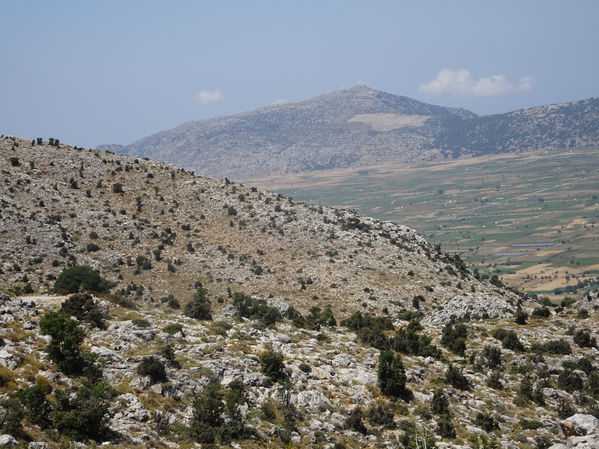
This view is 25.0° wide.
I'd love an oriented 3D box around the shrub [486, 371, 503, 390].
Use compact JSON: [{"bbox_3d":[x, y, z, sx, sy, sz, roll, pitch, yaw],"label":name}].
[{"bbox_3d":[13.054,10.443,90.338,1.071,1.299,0.964,0,5,0],"label":"shrub"}]

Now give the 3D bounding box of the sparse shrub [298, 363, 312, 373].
[{"bbox_3d":[0.325,7.735,73.000,0.757,0.483,0.719,0,4,0],"label":"sparse shrub"}]

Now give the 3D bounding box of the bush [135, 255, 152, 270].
[{"bbox_3d":[-24.276,5.913,210.000,2.801,2.440,2.577,0,5,0],"label":"bush"}]

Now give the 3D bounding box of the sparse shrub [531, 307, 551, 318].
[{"bbox_3d":[24.387,8.905,136.557,2.024,1.178,1.821,0,5,0],"label":"sparse shrub"}]

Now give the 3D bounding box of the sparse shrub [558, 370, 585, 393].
[{"bbox_3d":[14.915,8.554,74.000,1.426,1.290,1.312,0,5,0],"label":"sparse shrub"}]

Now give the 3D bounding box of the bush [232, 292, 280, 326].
[{"bbox_3d":[-3.674,7.262,115.292,4.101,2.818,3.076,0,5,0],"label":"bush"}]

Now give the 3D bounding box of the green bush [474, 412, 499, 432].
[{"bbox_3d":[8.591,9.097,62.000,1.103,0.900,1.014,0,5,0],"label":"green bush"}]

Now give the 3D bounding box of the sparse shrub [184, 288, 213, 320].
[{"bbox_3d":[-7.559,5.987,101.000,2.096,2.236,1.991,0,4,0],"label":"sparse shrub"}]

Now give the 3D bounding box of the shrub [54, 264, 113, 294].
[{"bbox_3d":[-22.850,5.791,142.101,6.318,3.064,4.738,0,5,0],"label":"shrub"}]

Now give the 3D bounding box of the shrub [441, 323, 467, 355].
[{"bbox_3d":[12.204,8.976,106.251,2.205,2.444,1.984,0,5,0],"label":"shrub"}]

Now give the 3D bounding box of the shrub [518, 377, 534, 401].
[{"bbox_3d":[14.594,10.608,86.761,1.029,1.621,0.926,0,5,0],"label":"shrub"}]

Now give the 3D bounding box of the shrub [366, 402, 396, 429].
[{"bbox_3d":[4.417,10.415,73.589,1.527,1.375,1.374,0,5,0],"label":"shrub"}]

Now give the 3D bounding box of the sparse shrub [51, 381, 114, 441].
[{"bbox_3d":[-9.648,8.270,60.000,2.845,2.614,2.618,0,5,0],"label":"sparse shrub"}]

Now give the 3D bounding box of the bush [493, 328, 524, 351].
[{"bbox_3d":[13.319,7.392,86.000,2.039,1.374,1.937,0,4,0],"label":"bush"}]

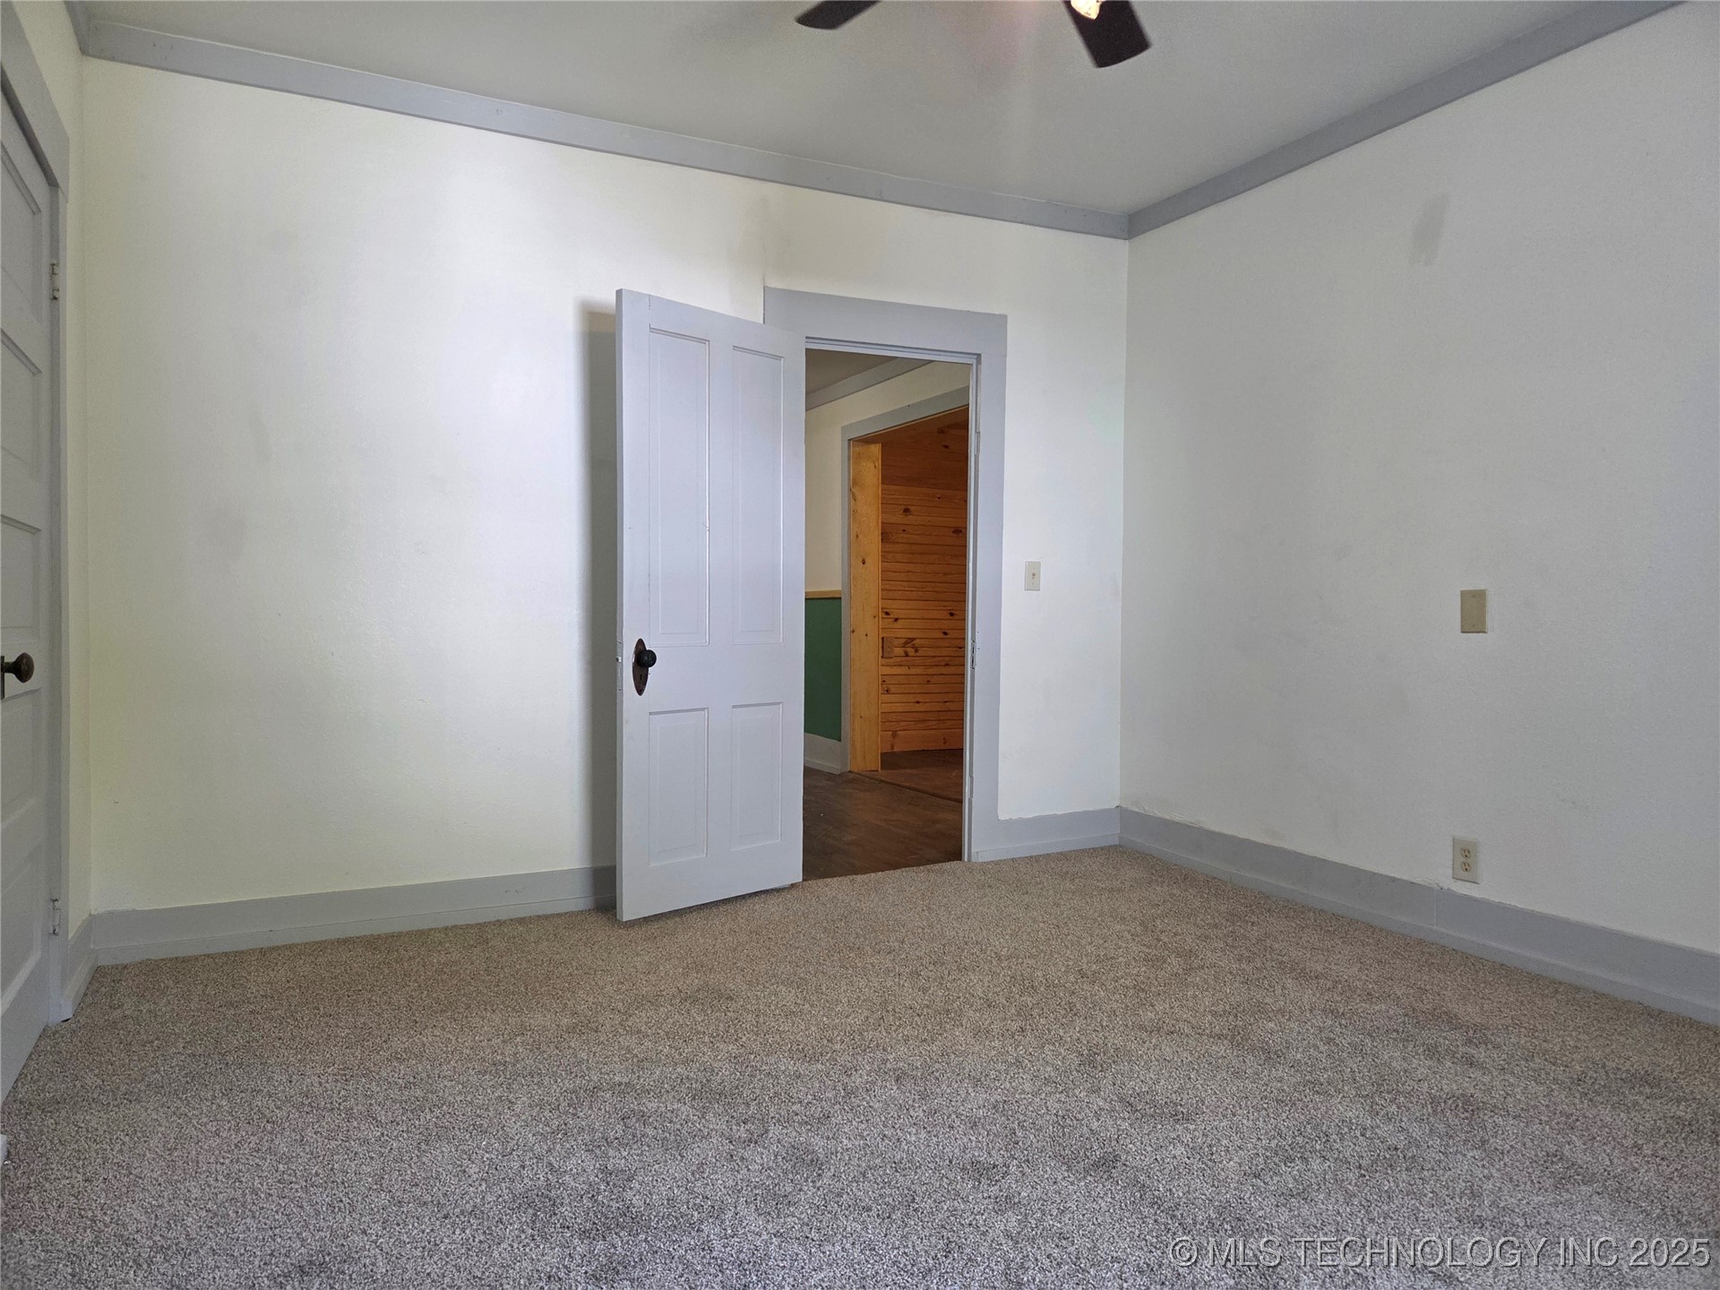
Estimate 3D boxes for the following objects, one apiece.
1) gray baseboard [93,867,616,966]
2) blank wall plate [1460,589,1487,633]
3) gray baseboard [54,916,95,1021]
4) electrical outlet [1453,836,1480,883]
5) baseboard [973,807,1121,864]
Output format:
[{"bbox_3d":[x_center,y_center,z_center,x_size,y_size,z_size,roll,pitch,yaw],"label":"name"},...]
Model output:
[{"bbox_3d":[-1.216,0.783,3.523,1.900,0.152,0.025,-1,2,-26],"label":"gray baseboard"},{"bbox_3d":[1.740,-0.095,3.241,0.008,0.115,0.071,-1,2,-26],"label":"blank wall plate"},{"bbox_3d":[-1.983,0.806,2.897,0.026,0.162,0.410,-1,2,-26],"label":"gray baseboard"},{"bbox_3d":[1.735,0.619,3.273,0.009,0.115,0.071,-1,2,-26],"label":"electrical outlet"},{"bbox_3d":[0.745,0.747,4.493,0.700,0.155,0.025,-1,2,-26],"label":"baseboard"}]

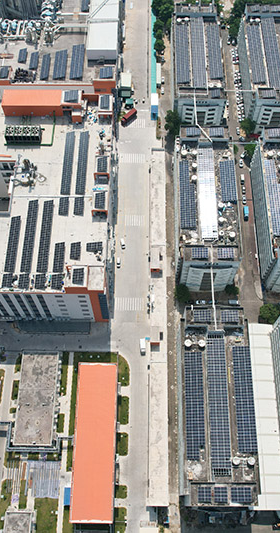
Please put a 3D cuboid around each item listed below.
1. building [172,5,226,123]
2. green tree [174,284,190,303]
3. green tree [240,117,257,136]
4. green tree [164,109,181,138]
[{"bbox_3d":[32.229,-113.039,277.382,25.030,25.000,73.330,0,64,0],"label":"building"},{"bbox_3d":[19.700,12.790,225.270,6.600,7.500,7.200,0,65,1],"label":"green tree"},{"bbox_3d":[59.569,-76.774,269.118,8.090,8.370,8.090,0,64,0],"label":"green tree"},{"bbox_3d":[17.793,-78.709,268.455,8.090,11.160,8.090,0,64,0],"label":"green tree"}]

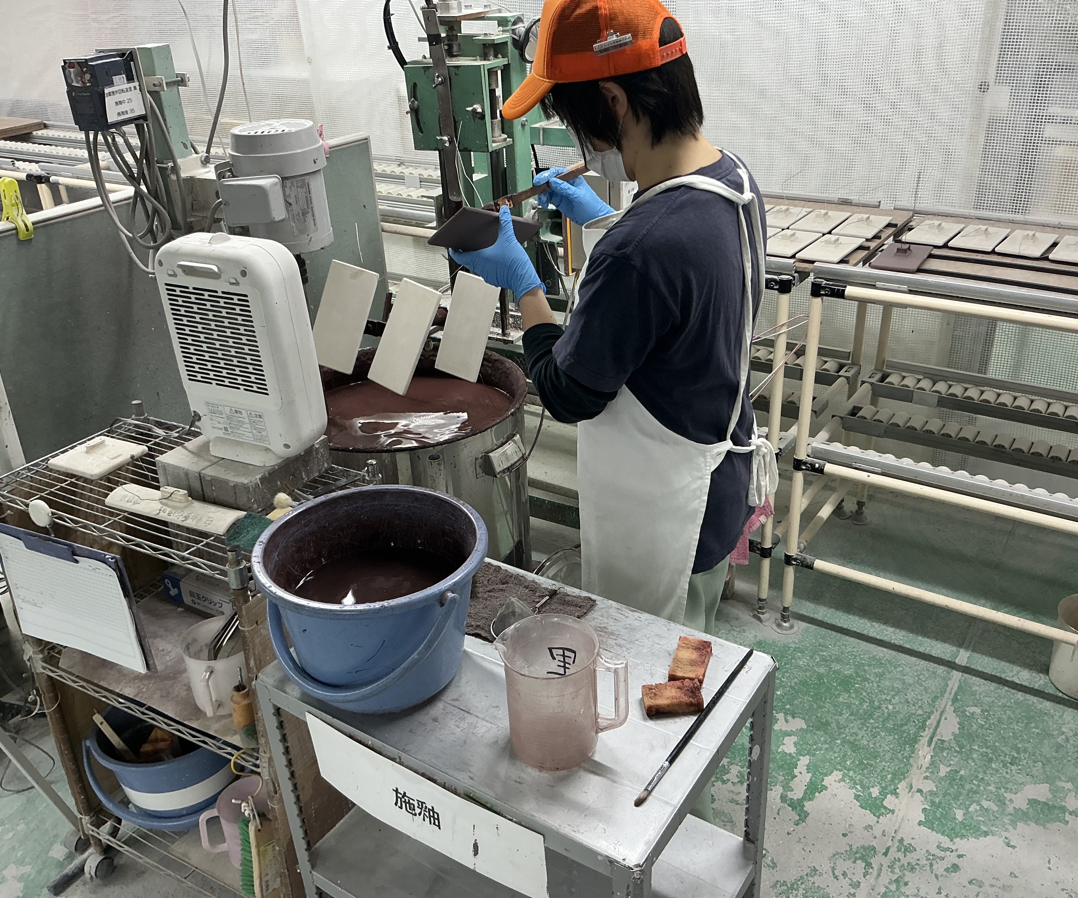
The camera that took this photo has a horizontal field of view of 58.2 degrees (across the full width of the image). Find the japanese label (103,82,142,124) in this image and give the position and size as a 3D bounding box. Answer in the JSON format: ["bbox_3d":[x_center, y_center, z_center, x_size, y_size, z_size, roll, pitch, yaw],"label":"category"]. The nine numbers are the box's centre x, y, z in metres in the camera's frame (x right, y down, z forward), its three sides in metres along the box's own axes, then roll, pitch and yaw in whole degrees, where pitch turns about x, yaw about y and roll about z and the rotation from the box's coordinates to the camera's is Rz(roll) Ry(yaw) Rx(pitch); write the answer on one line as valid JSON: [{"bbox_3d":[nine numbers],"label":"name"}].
[{"bbox_3d":[-0.739,-0.620,1.730,0.004,0.054,0.092,7,29,18],"label":"japanese label"}]

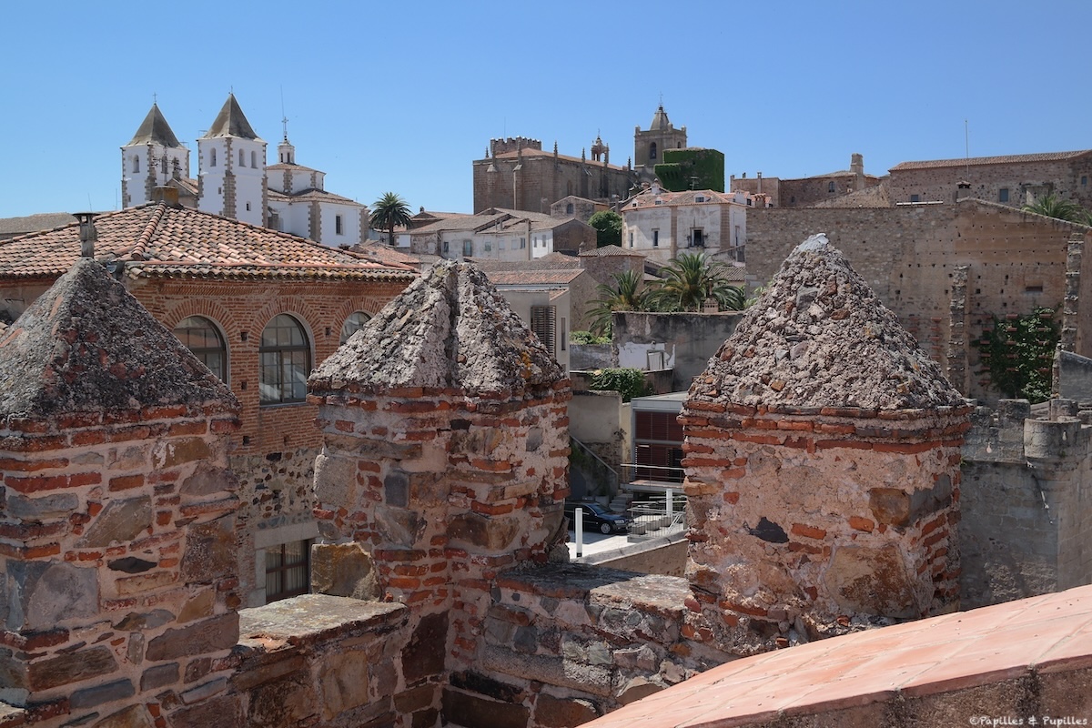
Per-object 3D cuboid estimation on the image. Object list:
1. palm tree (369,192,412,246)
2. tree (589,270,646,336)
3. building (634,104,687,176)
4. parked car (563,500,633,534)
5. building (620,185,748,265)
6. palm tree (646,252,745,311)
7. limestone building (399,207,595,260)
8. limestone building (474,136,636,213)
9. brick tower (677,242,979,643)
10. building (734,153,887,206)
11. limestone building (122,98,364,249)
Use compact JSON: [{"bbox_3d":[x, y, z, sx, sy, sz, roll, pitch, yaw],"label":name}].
[{"bbox_3d":[-20.015,-17.741,156.113,5.500,8.597,5.500,0,4,0],"label":"palm tree"},{"bbox_3d":[5.190,-3.816,84.952,5.200,5.795,5.200,0,4,0],"label":"tree"},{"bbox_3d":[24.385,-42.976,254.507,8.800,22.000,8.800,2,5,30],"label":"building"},{"bbox_3d":[2.033,7.717,62.244,4.900,1.450,1.880,2,5,27],"label":"parked car"},{"bbox_3d":[19.200,-18.548,169.089,16.500,12.394,14.000,1,4,14],"label":"building"},{"bbox_3d":[10.768,-4.770,87.889,7.100,6.716,7.100,0,4,0],"label":"palm tree"},{"bbox_3d":[-6.613,-17.400,170.698,23.253,8.852,14.933,2,5,24],"label":"limestone building"},{"bbox_3d":[2.588,-35.529,242.771,16.537,16.715,36.225,3,5,32],"label":"limestone building"},{"bbox_3d":[1.558,0.362,6.673,1.220,2.130,1.220,2,5,28],"label":"brick tower"},{"bbox_3d":[41.800,-26.715,186.529,23.000,10.297,11.500,4,6,41],"label":"building"},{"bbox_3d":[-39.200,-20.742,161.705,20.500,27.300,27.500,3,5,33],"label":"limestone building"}]

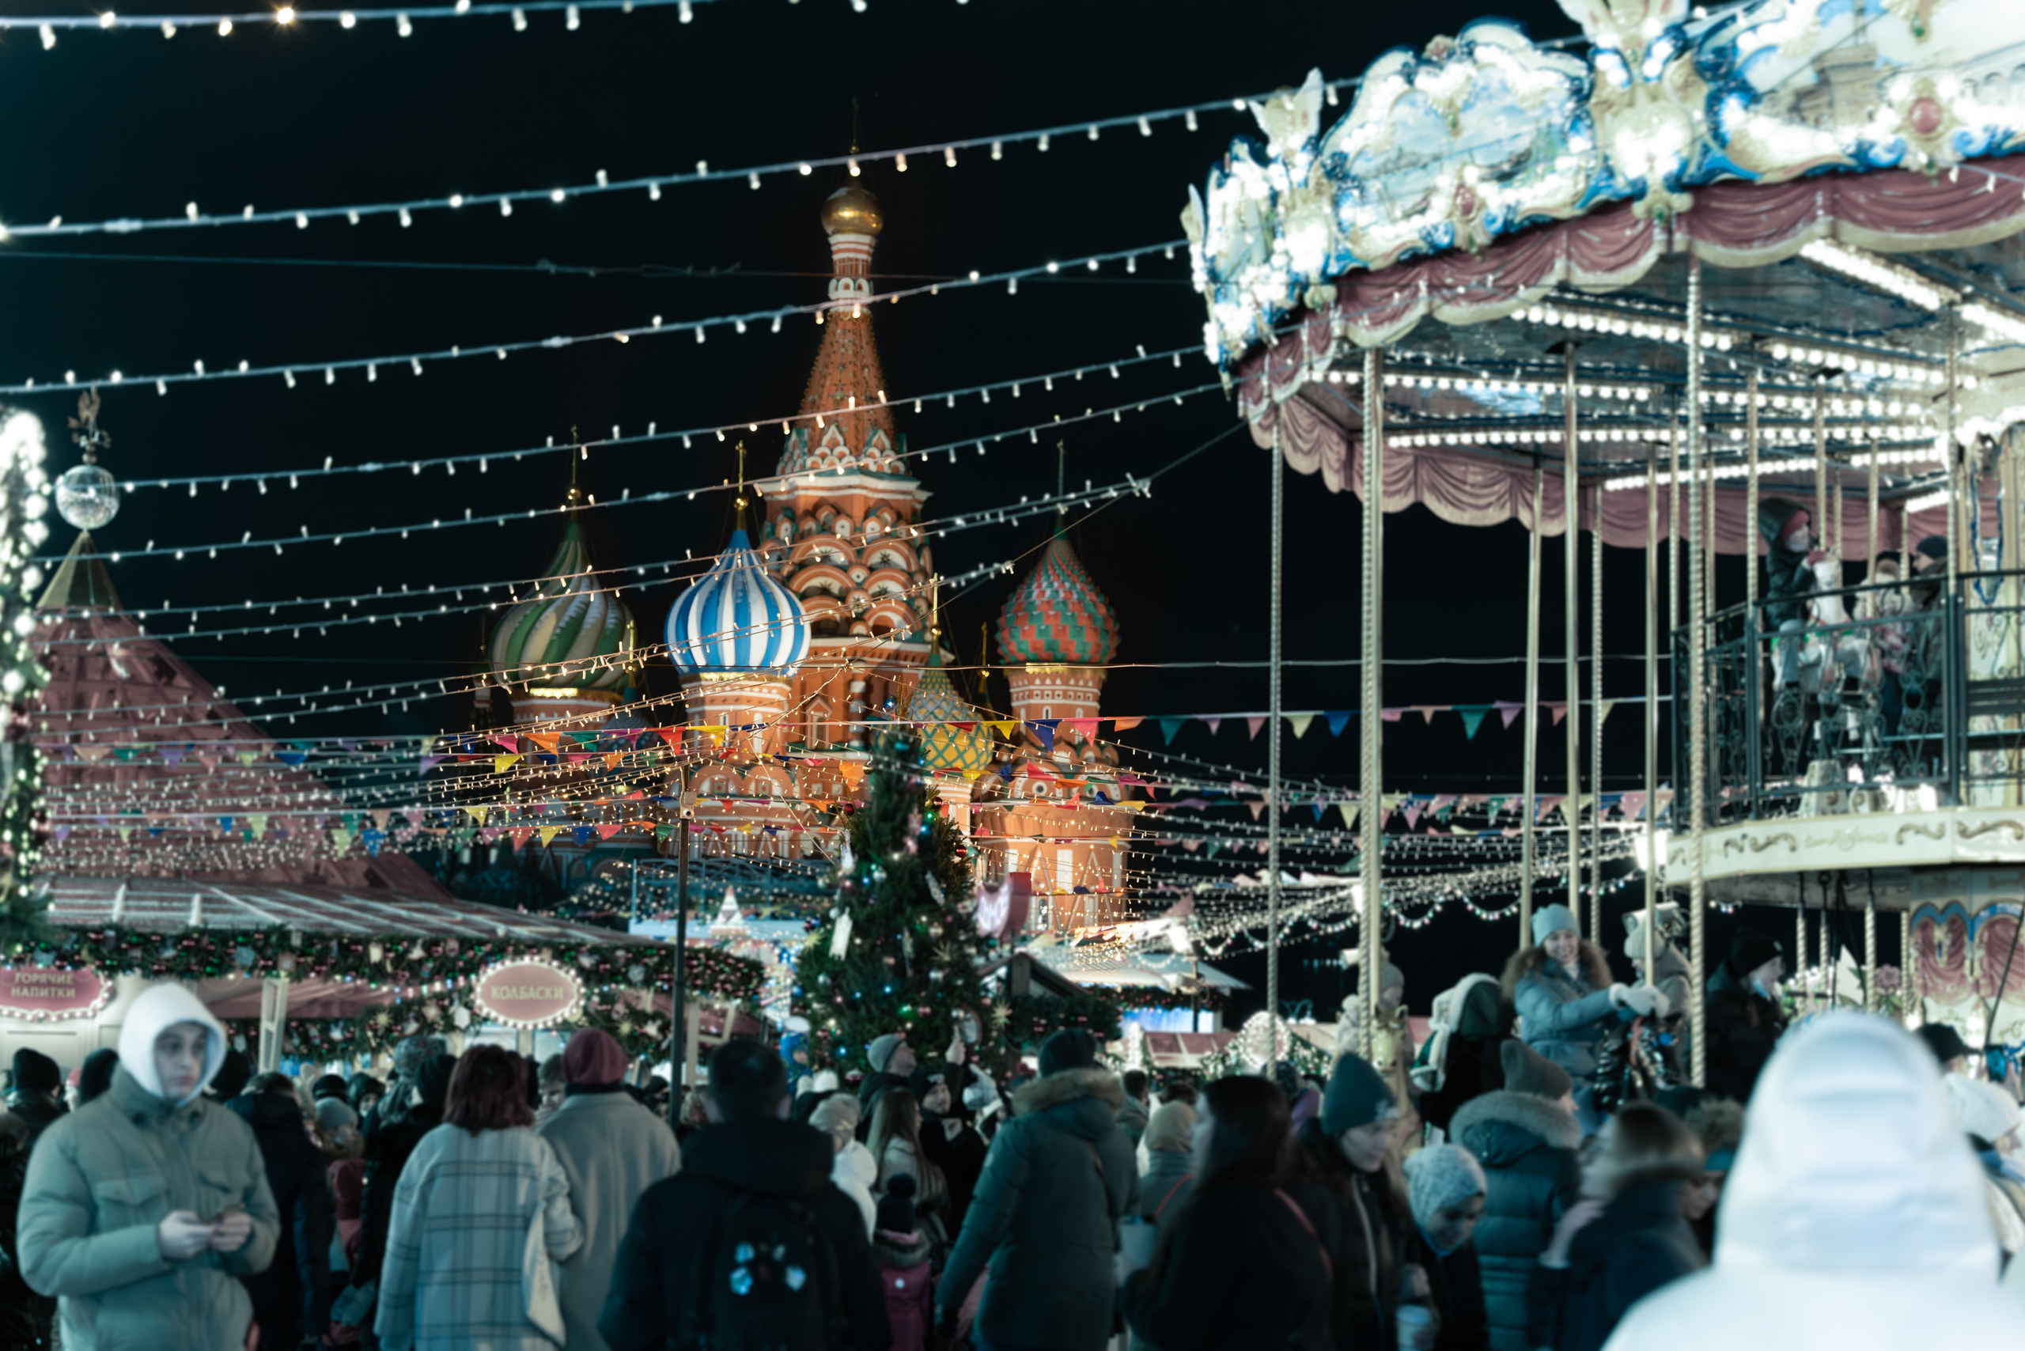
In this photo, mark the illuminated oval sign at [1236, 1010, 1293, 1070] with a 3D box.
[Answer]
[{"bbox_3d":[2.865,4.150,44.723,0.652,0.662,0.120,2,-6,-9],"label":"illuminated oval sign"}]

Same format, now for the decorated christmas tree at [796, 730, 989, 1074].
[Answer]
[{"bbox_3d":[-1.179,3.068,37.914,1.950,5.130,1.950,1,-6,-2],"label":"decorated christmas tree"}]

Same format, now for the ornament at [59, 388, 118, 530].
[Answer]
[{"bbox_3d":[-11.740,-2.752,50.000,0.760,1.780,0.760,2,-6,-13],"label":"ornament"}]

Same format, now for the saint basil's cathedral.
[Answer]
[{"bbox_3d":[-11.380,-3.396,241.442,45.000,61.000,45.000,-1,-6,12],"label":"saint basil's cathedral"}]

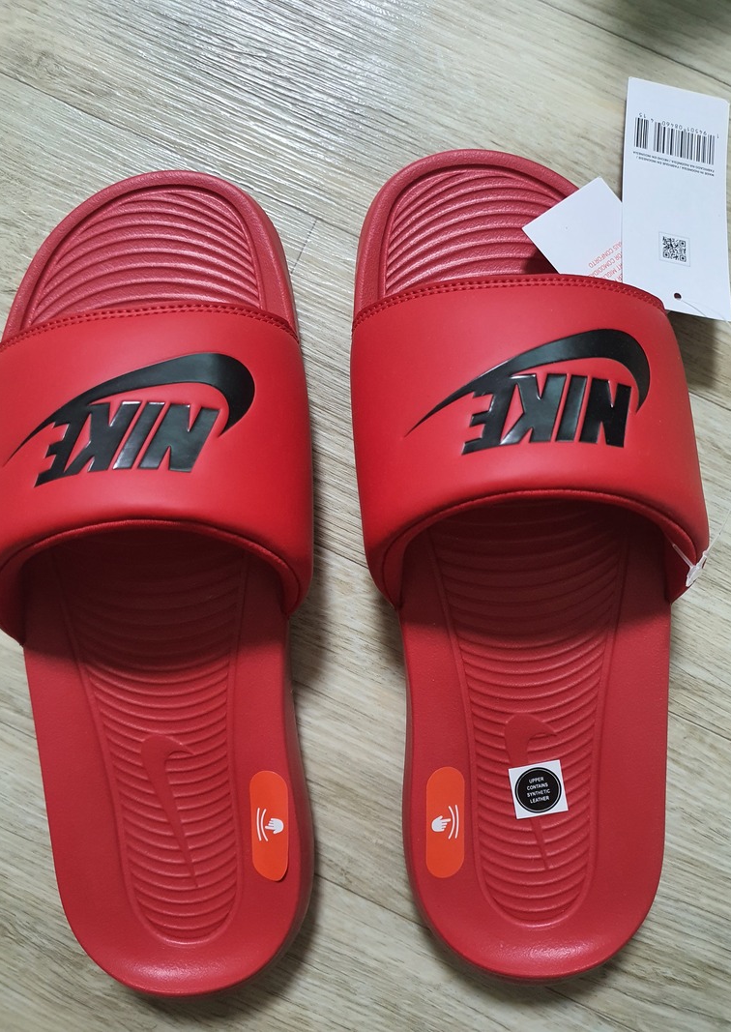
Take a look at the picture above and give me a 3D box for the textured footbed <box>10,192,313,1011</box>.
[{"bbox_3d":[-0.073,0.025,0.295,0.108,0.031,0.303,-4,89,1],"label":"textured footbed"}]

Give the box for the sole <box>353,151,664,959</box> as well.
[{"bbox_3d":[0.056,0.016,0.293,0.108,0.029,0.302,-3,89,1],"label":"sole"}]

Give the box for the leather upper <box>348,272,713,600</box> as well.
[{"bbox_3d":[0.057,-0.022,0.263,0.121,0.066,0.114,-3,89,1],"label":"leather upper"}]

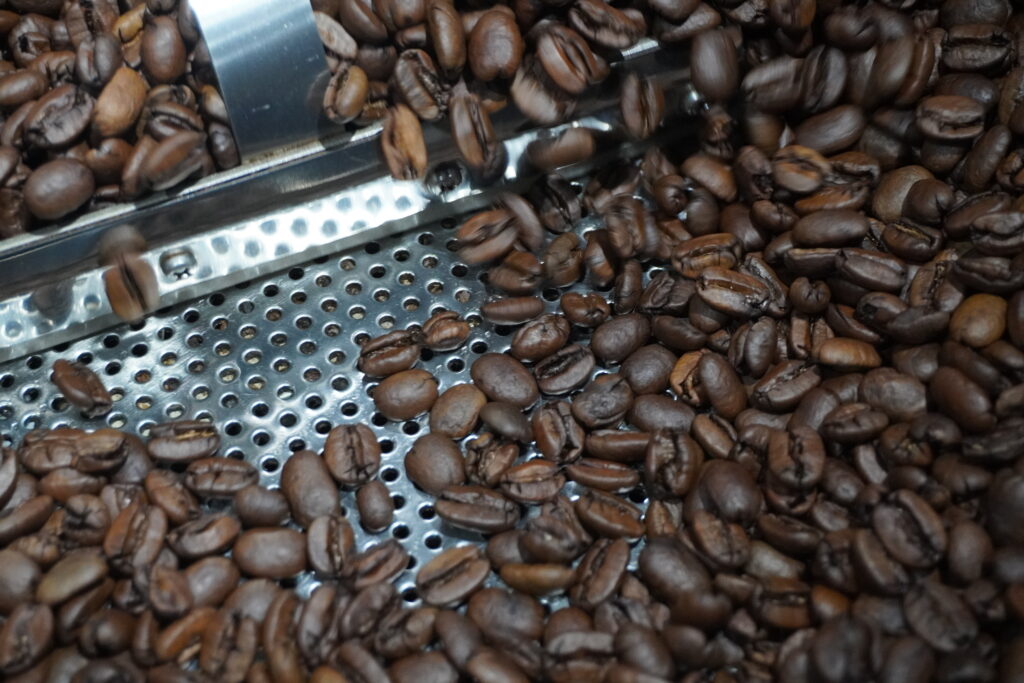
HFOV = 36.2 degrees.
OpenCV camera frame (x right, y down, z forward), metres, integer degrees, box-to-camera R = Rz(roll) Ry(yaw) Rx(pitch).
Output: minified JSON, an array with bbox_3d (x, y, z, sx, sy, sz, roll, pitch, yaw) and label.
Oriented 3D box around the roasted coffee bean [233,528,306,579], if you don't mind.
[{"bbox_3d":[-0.034,0.030,0.219,0.011,0.005,0.007,4,55,4],"label":"roasted coffee bean"}]

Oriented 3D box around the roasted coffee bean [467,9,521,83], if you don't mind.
[{"bbox_3d":[-0.003,-0.048,0.253,0.009,0.006,0.012,-2,77,1],"label":"roasted coffee bean"}]

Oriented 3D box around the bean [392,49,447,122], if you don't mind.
[{"bbox_3d":[-0.014,-0.040,0.245,0.007,0.005,0.013,-34,96,-37],"label":"bean"}]

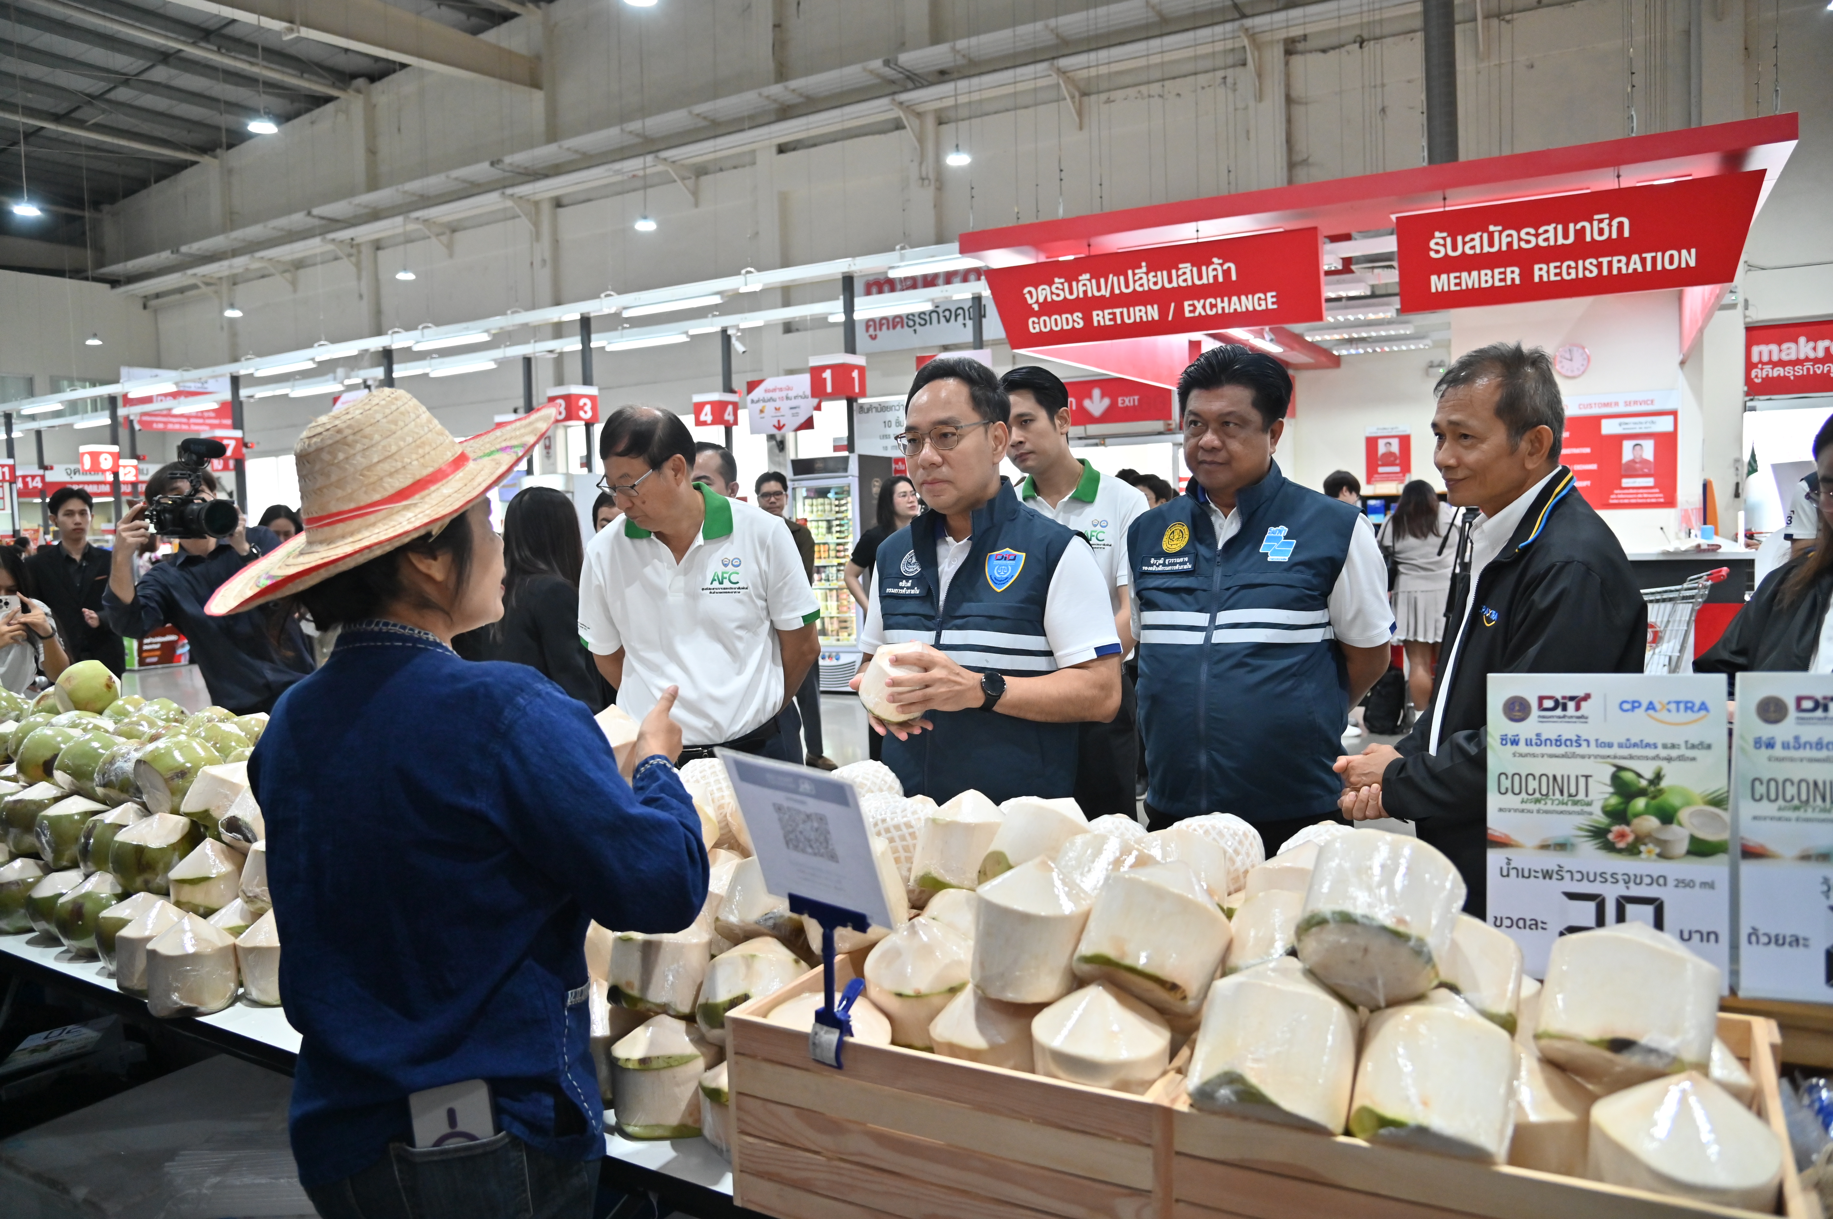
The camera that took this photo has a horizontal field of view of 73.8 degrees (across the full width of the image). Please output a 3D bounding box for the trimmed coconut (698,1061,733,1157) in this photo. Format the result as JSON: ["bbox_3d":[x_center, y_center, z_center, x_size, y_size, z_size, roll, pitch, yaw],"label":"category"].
[{"bbox_3d":[-0.179,0.517,1.330,0.110,0.119,0.110,-2,3,0],"label":"trimmed coconut"}]

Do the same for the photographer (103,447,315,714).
[{"bbox_3d":[-1.771,0.408,3.158,0.580,1.630,0.480,-5,5,-41],"label":"photographer"}]

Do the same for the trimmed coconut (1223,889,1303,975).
[{"bbox_3d":[0.358,0.326,1.210,0.115,0.120,0.115,24,-26,-1],"label":"trimmed coconut"}]

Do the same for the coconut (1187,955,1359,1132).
[{"bbox_3d":[0.287,0.347,0.985,0.124,0.128,0.124,14,-30,-1],"label":"coconut"}]

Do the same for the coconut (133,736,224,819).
[{"bbox_3d":[-1.245,0.281,2.060,0.128,0.128,0.140,-36,0,35],"label":"coconut"}]

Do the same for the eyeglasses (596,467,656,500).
[{"bbox_3d":[-0.486,-0.248,2.203,0.140,0.045,0.140,4,37,45],"label":"eyeglasses"}]

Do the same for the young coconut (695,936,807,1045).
[{"bbox_3d":[-0.175,0.412,1.330,0.114,0.115,0.114,8,-21,0],"label":"young coconut"}]

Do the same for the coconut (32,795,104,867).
[{"bbox_3d":[-1.468,0.386,2.120,0.108,0.126,0.108,-2,5,-1],"label":"coconut"}]

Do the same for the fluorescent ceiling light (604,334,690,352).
[{"bbox_3d":[-3.078,-3.012,13.850,1.220,0.085,0.120,-1,4,26],"label":"fluorescent ceiling light"}]

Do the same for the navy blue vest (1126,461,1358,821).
[{"bbox_3d":[0.568,0.038,2.120,0.420,0.620,0.300,-1,4,27],"label":"navy blue vest"}]

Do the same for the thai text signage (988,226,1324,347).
[{"bbox_3d":[1.403,-1.938,7.499,2.113,0.548,0.110,1,6,30],"label":"thai text signage"}]

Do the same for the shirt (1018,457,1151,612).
[{"bbox_3d":[0.334,-0.034,2.740,0.490,0.600,0.280,0,4,22],"label":"shirt"}]

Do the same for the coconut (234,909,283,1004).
[{"bbox_3d":[-0.967,0.516,1.850,0.113,0.134,0.113,-1,4,0],"label":"coconut"}]

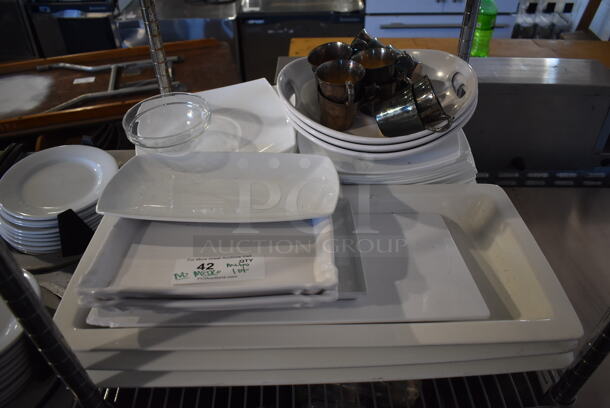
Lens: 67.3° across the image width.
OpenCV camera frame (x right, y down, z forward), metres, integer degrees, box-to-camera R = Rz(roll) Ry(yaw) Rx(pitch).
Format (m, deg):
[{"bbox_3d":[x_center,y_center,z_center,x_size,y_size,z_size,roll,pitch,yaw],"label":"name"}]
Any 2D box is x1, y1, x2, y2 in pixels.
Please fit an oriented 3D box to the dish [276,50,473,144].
[{"bbox_3d":[0.119,-0.161,0.784,0.328,0.085,0.315,-8,42,-9],"label":"dish"}]

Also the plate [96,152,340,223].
[{"bbox_3d":[-0.115,-0.021,0.655,0.332,0.036,0.167,1,38,2],"label":"plate"}]

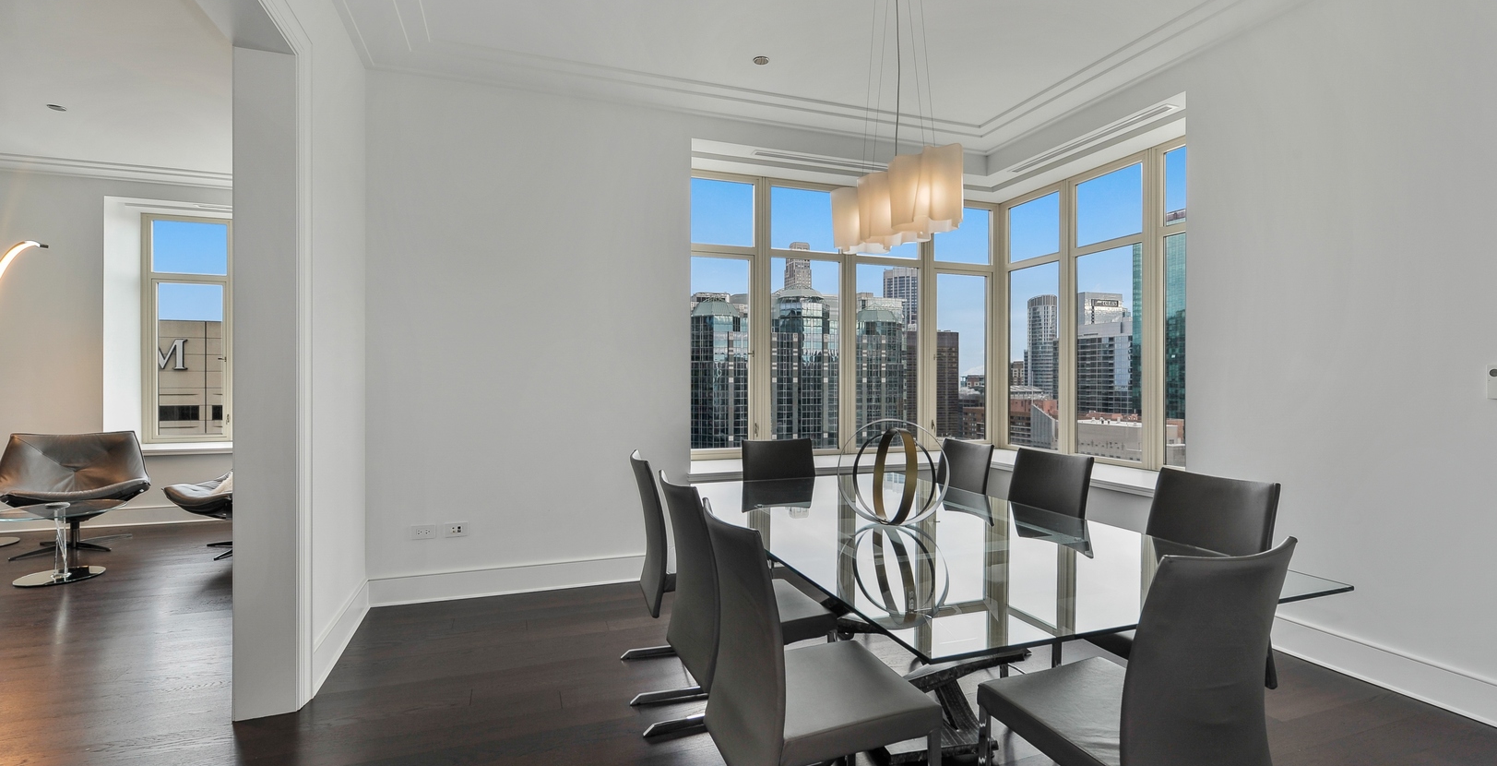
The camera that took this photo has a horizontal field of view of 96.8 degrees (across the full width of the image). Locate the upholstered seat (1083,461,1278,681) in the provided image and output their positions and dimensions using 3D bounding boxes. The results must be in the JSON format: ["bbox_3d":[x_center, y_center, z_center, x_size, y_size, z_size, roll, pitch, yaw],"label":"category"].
[{"bbox_3d":[1.369,0.780,2.173,0.544,0.941,0.437,0,0,-16],"label":"upholstered seat"}]

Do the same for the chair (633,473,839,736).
[{"bbox_3d":[-0.036,0.780,2.253,0.544,0.941,0.437,0,0,-22],"label":"chair"}]

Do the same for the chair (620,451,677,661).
[{"bbox_3d":[-0.255,0.780,2.881,0.544,0.941,0.437,0,0,-17],"label":"chair"}]

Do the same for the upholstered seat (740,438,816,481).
[{"bbox_3d":[0.232,0.780,3.479,0.437,0.941,0.544,0,0,-20],"label":"upholstered seat"}]

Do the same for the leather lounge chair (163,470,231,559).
[{"bbox_3d":[-3.800,0.830,5.038,0.980,0.840,0.900,0,0,41],"label":"leather lounge chair"}]

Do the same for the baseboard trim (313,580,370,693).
[{"bbox_3d":[-1.933,1.167,3.177,0.020,0.168,1.110,0,0,-20],"label":"baseboard trim"}]

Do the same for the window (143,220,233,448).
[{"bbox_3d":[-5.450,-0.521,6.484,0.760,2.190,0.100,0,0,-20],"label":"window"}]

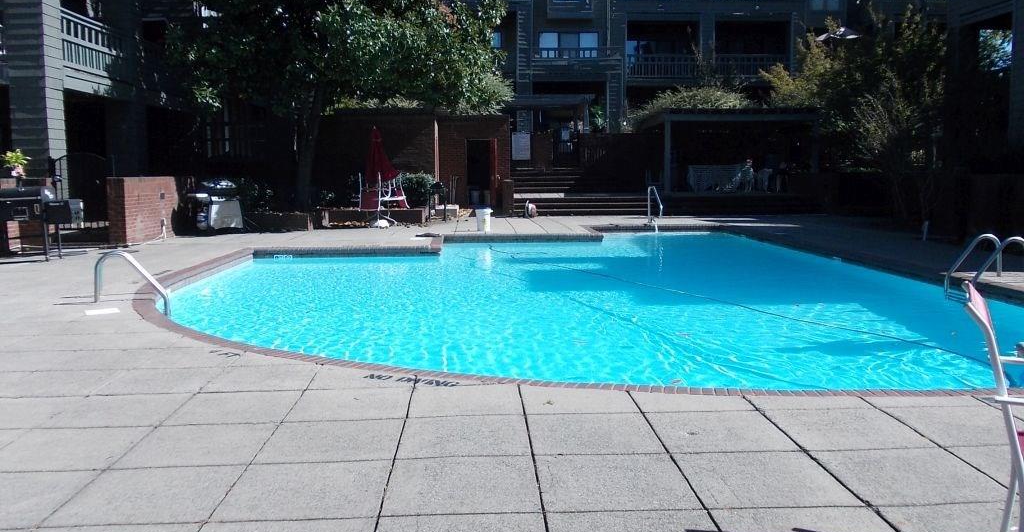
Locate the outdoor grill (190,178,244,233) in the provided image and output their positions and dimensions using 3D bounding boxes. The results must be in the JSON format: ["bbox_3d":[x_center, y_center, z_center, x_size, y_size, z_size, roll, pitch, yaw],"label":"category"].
[{"bbox_3d":[-6.206,-1.259,17.425,1.020,1.110,0.560,-7,10,-43],"label":"outdoor grill"}]

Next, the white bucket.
[{"bbox_3d":[-0.575,-0.943,17.043,0.310,0.470,0.310,-1,7,0],"label":"white bucket"}]

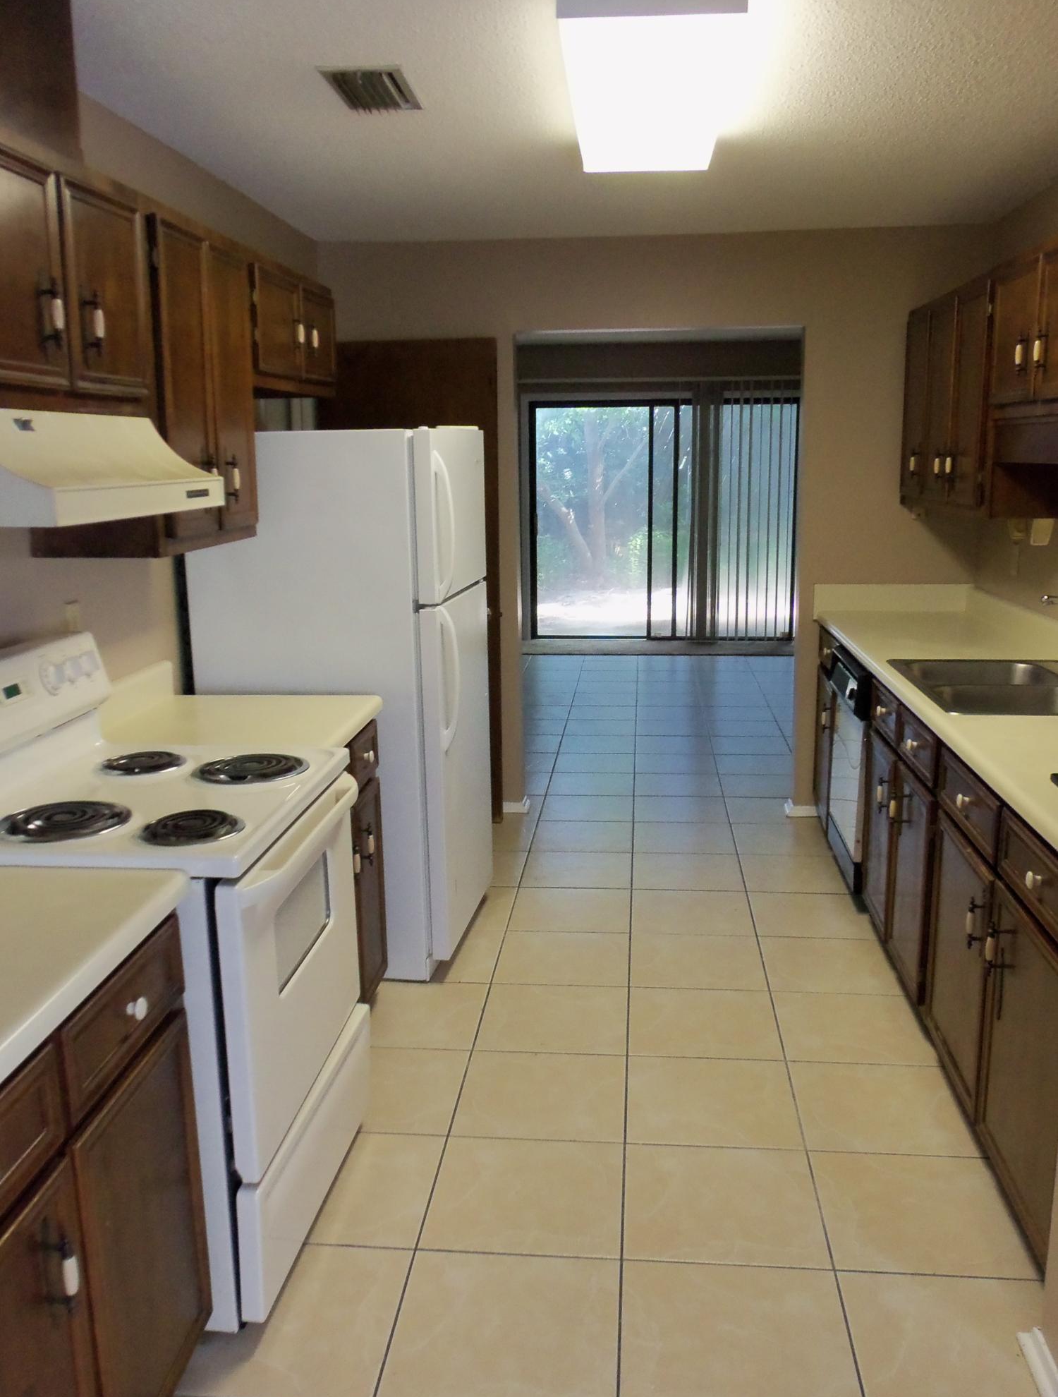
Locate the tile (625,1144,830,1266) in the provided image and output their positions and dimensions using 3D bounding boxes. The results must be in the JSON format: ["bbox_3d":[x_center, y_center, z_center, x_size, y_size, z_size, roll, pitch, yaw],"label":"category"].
[{"bbox_3d":[0.411,1.079,2.436,0.412,0.012,0.393,0,12,6],"label":"tile"}]

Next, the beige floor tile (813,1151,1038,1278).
[{"bbox_3d":[0.830,1.096,2.429,0.410,0.012,0.396,0,12,6],"label":"beige floor tile"}]

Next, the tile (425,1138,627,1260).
[{"bbox_3d":[-0.003,1.077,2.477,0.412,0.012,0.393,0,12,6],"label":"tile"}]

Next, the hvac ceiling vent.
[{"bbox_3d":[-0.375,-1.446,2.734,0.185,0.020,0.335,0,12,6],"label":"hvac ceiling vent"}]

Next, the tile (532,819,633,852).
[{"bbox_3d":[0.229,0.585,4.779,0.414,0.012,0.396,0,12,6],"label":"tile"}]

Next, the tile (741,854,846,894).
[{"bbox_3d":[1.024,0.676,4.364,0.410,0.012,0.397,0,12,6],"label":"tile"}]

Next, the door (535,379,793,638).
[{"bbox_3d":[1.106,-1.508,9.482,2.213,2.105,0.120,0,12,6],"label":"door"}]

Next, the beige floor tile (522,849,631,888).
[{"bbox_3d":[0.192,0.673,4.447,0.420,0.012,0.397,0,12,6],"label":"beige floor tile"}]

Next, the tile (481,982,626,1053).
[{"bbox_3d":[0.076,0.924,3.287,0.420,0.012,0.399,0,12,6],"label":"tile"}]

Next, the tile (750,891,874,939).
[{"bbox_3d":[0.980,0.754,3.942,0.412,0.012,0.393,0,12,6],"label":"tile"}]

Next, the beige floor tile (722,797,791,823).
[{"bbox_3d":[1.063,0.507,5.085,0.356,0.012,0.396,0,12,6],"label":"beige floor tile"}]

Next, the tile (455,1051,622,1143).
[{"bbox_3d":[0.036,0.992,2.853,0.414,0.012,0.396,0,12,6],"label":"tile"}]

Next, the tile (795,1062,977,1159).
[{"bbox_3d":[0.869,1.012,2.816,0.410,0.012,0.399,0,12,6],"label":"tile"}]

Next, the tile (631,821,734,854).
[{"bbox_3d":[0.641,0.587,4.738,0.414,0.012,0.396,0,12,6],"label":"tile"}]

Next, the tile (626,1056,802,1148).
[{"bbox_3d":[0.450,0.997,2.822,0.412,0.012,0.393,0,12,6],"label":"tile"}]

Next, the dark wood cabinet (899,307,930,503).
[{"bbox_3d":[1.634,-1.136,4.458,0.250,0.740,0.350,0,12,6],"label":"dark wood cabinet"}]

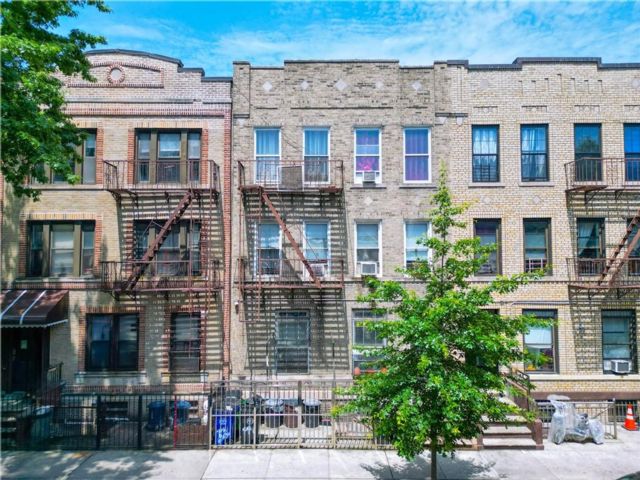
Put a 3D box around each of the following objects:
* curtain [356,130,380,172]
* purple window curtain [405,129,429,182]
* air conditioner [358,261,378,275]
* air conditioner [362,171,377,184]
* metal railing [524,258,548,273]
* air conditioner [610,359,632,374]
[{"bbox_3d":[1.515,-2.741,13.977,0.770,1.420,0.080,0,-3,0],"label":"curtain"},{"bbox_3d":[3.047,-2.676,13.969,0.770,1.620,0.080,0,-3,0],"label":"purple window curtain"},{"bbox_3d":[1.494,0.879,13.649,0.490,0.385,0.420,0,-3,0],"label":"air conditioner"},{"bbox_3d":[1.535,-1.923,13.751,0.400,0.300,0.380,0,-3,0],"label":"air conditioner"},{"bbox_3d":[6.685,0.812,13.701,0.710,0.460,0.040,0,-3,0],"label":"metal railing"},{"bbox_3d":[9.082,3.815,13.480,0.440,0.335,0.400,0,-3,0],"label":"air conditioner"}]

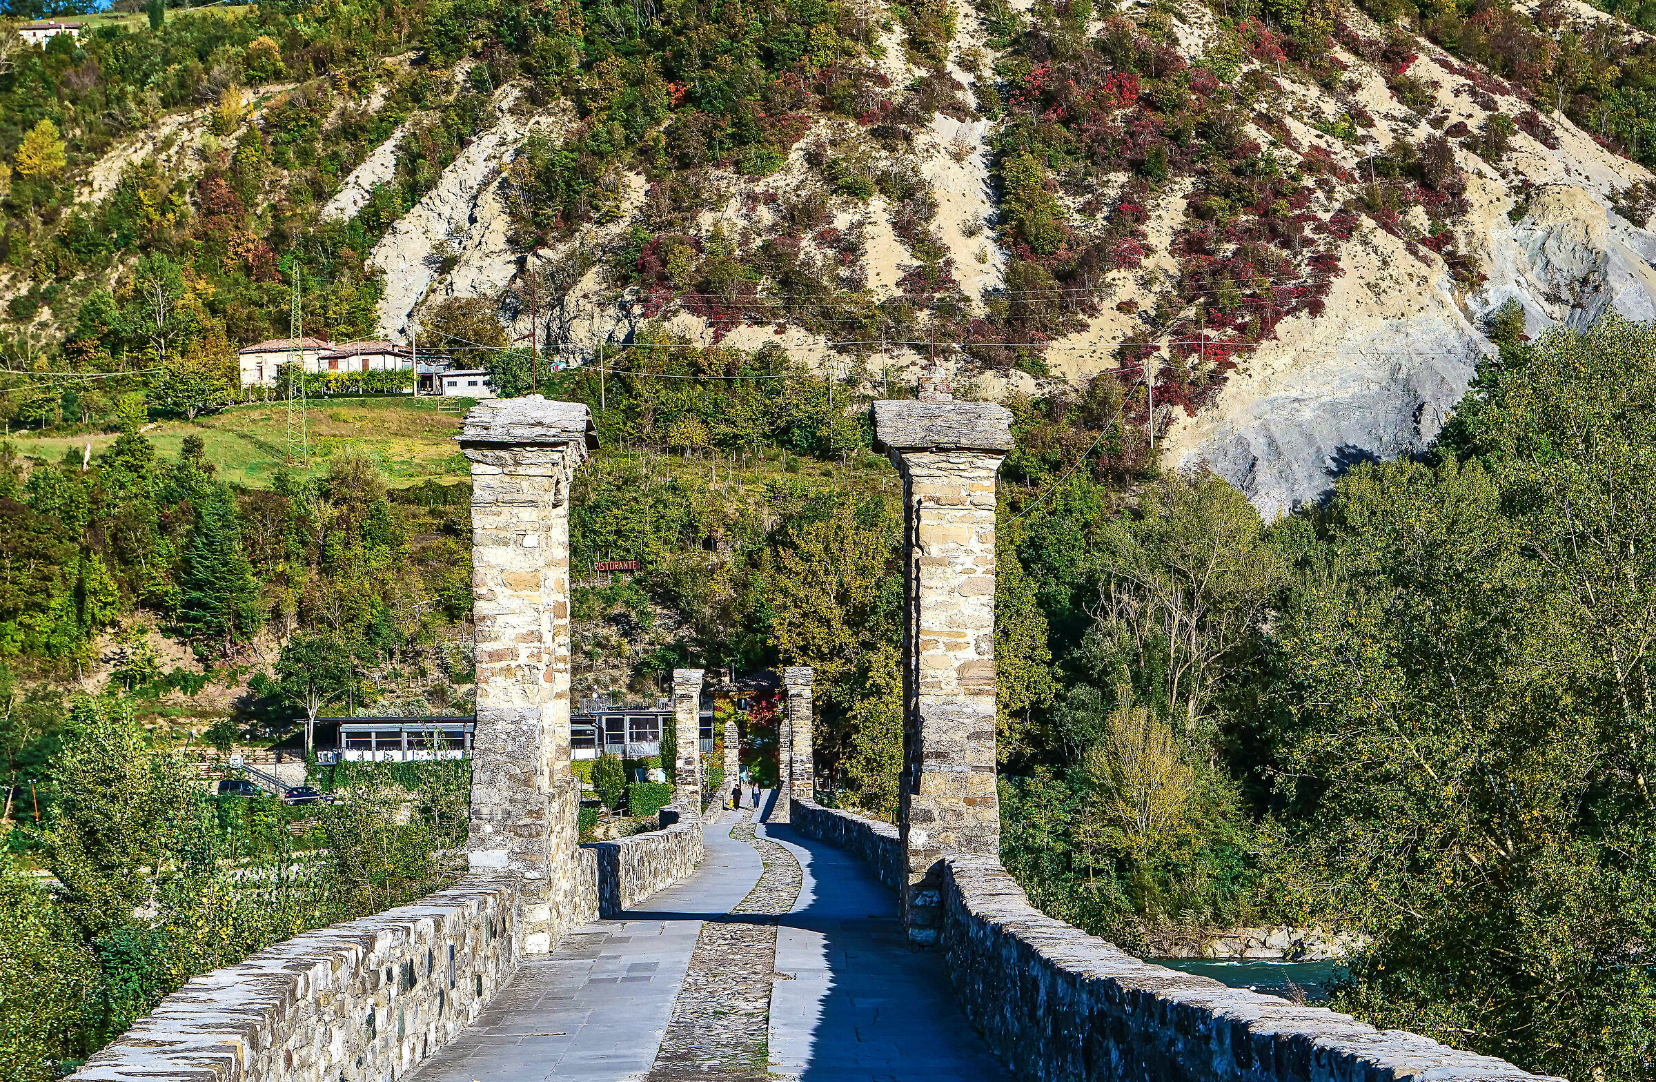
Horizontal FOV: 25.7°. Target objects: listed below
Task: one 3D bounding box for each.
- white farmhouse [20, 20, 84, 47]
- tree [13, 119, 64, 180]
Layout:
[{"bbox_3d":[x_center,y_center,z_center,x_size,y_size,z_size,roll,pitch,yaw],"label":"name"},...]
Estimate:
[{"bbox_3d":[-192.310,-125.058,900.000,15.500,7.300,9.000,0,-4,-3],"label":"white farmhouse"},{"bbox_3d":[-134.466,-66.516,620.000,8.800,10.700,8.800,0,-4,0],"label":"tree"}]

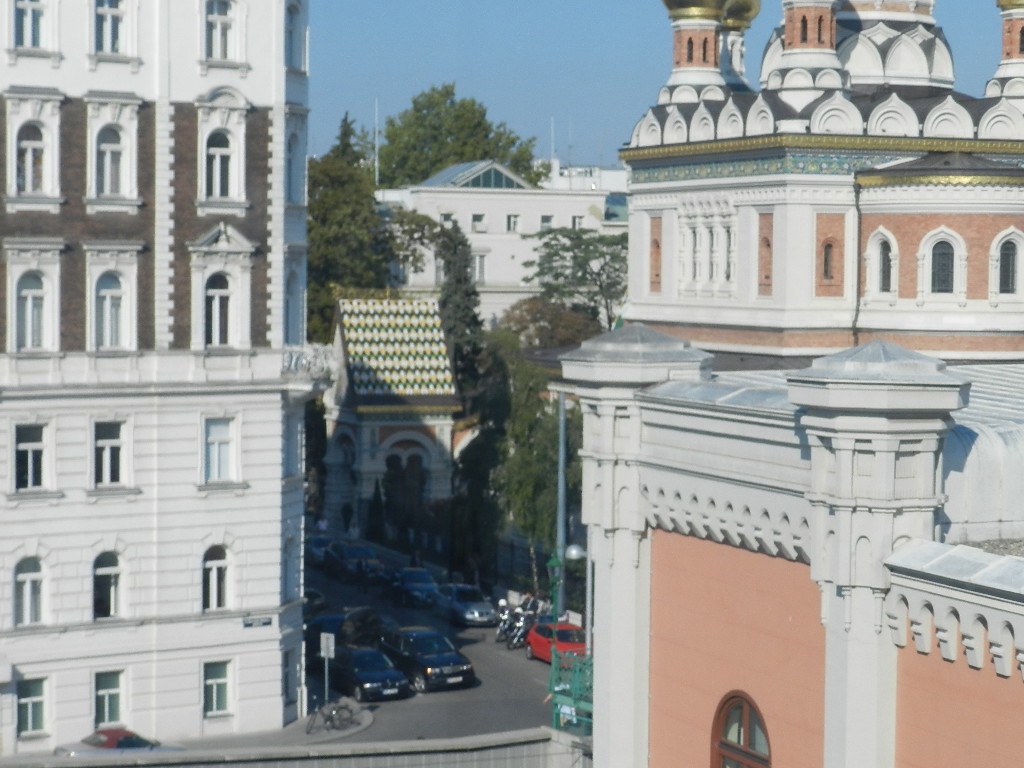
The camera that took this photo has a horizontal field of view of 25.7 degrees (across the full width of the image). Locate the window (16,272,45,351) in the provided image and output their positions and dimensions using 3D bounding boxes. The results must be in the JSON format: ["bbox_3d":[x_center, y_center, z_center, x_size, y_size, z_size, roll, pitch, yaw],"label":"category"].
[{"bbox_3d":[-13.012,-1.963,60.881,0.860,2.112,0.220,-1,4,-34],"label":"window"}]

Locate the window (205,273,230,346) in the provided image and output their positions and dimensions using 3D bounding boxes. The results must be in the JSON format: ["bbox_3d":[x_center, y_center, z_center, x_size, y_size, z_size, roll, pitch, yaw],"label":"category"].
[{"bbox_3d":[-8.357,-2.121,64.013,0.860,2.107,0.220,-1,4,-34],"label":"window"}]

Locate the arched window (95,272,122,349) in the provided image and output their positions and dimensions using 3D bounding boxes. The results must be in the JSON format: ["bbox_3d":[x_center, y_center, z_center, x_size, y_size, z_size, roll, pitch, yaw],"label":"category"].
[{"bbox_3d":[-11.466,-2.088,63.887,0.920,2.159,0.220,-1,4,-34],"label":"arched window"}]

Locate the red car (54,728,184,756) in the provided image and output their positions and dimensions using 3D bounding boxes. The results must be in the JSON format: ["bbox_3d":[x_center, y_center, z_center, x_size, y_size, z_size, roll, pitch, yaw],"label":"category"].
[{"bbox_3d":[-10.345,10.030,61.006,4.100,1.360,1.700,-1,3,-30],"label":"red car"}]

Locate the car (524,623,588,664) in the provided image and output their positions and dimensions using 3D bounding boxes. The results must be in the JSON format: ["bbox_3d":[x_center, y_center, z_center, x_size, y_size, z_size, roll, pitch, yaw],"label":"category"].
[{"bbox_3d":[1.755,8.532,75.049,1.640,1.420,3.750,-1,1,-18],"label":"car"}]

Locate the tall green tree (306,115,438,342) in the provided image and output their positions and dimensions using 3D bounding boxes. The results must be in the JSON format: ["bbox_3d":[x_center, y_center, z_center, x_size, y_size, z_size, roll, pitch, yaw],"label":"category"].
[{"bbox_3d":[-9.578,-5.399,145.628,9.500,24.000,9.500,1,3,0],"label":"tall green tree"}]

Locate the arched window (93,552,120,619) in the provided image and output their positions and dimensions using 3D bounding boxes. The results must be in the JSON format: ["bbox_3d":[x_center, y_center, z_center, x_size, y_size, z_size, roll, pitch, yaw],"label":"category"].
[{"bbox_3d":[-10.517,5.220,58.238,0.800,1.770,0.200,-2,4,-34],"label":"arched window"}]

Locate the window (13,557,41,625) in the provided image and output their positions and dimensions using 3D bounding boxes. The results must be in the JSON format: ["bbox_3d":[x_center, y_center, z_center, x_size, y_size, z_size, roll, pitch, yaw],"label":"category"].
[{"bbox_3d":[-12.285,5.267,57.065,0.800,1.770,0.200,-2,4,-34],"label":"window"}]

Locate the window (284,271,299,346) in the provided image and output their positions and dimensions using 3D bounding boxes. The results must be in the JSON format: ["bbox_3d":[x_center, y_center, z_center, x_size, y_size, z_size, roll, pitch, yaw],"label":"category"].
[{"bbox_3d":[-6.438,-2.244,65.945,0.220,2.171,0.860,2,3,18],"label":"window"}]

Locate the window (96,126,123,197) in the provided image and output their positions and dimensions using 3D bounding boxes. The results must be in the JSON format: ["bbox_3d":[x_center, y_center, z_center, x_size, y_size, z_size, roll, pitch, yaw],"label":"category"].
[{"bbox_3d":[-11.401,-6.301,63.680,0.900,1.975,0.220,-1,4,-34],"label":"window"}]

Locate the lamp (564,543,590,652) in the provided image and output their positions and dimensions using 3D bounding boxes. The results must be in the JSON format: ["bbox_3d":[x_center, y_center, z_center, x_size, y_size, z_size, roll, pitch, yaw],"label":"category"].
[{"bbox_3d":[1.828,6.865,61.683,0.660,4.950,0.450,0,3,-15],"label":"lamp"}]

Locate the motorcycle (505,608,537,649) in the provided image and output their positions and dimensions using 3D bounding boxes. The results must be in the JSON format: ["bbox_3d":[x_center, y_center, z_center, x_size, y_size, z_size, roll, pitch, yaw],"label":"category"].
[{"bbox_3d":[0.295,8.610,78.889,0.720,1.170,2.000,0,1,22],"label":"motorcycle"}]

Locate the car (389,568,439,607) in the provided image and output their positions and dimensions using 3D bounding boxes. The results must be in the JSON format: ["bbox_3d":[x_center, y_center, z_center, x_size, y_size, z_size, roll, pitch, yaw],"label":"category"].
[{"bbox_3d":[-4.532,8.651,99.052,1.760,1.450,4.400,0,3,-18],"label":"car"}]

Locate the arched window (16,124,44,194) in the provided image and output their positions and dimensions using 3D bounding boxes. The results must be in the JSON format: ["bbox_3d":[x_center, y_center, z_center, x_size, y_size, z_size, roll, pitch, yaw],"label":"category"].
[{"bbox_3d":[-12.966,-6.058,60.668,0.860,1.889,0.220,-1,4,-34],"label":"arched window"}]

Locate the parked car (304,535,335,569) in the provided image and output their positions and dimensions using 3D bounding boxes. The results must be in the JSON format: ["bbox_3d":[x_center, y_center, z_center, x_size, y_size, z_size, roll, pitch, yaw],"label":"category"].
[{"bbox_3d":[-10.126,8.089,112.039,1.750,1.450,4.400,0,3,-19],"label":"parked car"}]

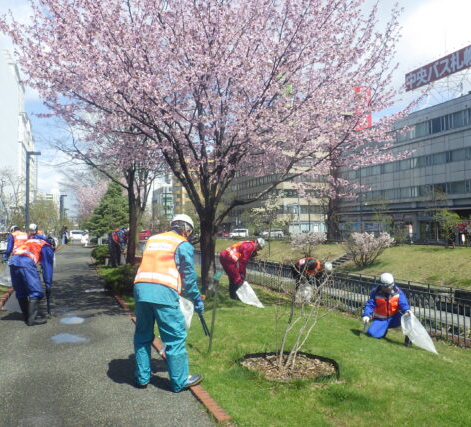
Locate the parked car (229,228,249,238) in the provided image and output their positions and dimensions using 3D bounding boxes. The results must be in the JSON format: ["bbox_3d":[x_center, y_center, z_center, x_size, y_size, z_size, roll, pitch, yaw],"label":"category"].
[{"bbox_3d":[0.687,3.467,79.000,3.900,1.620,1.650,0,-2,6],"label":"parked car"}]

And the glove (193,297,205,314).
[{"bbox_3d":[-0.344,0.879,4.400,0.100,0.180,0.110,-1,-2,37],"label":"glove"}]

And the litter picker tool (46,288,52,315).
[{"bbox_3d":[-3.067,1.468,7.550,0.060,0.500,0.050,1,-2,-37],"label":"litter picker tool"}]

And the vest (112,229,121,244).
[{"bbox_3d":[-4.473,0.864,17.300,0.400,0.600,0.440,1,-3,-41],"label":"vest"}]

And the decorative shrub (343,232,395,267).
[{"bbox_3d":[5.735,1.541,19.700,2.150,1.450,1.900,0,-2,16],"label":"decorative shrub"}]

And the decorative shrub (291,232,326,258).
[{"bbox_3d":[3.832,1.677,24.500,1.850,1.250,1.650,0,-2,9],"label":"decorative shrub"}]

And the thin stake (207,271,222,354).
[{"bbox_3d":[-0.251,1.171,5.500,0.100,0.980,0.060,5,-2,0],"label":"thin stake"}]

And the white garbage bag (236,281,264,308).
[{"bbox_3d":[0.280,1.629,9.200,0.560,0.550,0.350,0,-1,0],"label":"white garbage bag"}]

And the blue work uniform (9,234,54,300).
[{"bbox_3d":[-3.235,0.856,7.300,0.550,1.050,0.680,-2,-2,34],"label":"blue work uniform"}]

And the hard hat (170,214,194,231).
[{"bbox_3d":[-0.524,0.089,4.550,0.220,0.160,0.270,-1,-24,41],"label":"hard hat"}]

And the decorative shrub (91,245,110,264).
[{"bbox_3d":[-5.531,1.692,19.000,0.850,0.840,0.850,0,-2,0],"label":"decorative shrub"}]

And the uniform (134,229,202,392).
[{"bbox_3d":[-0.632,0.911,4.280,0.570,1.500,0.580,-2,-2,34],"label":"uniform"}]

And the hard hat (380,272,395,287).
[{"bbox_3d":[2.411,1.055,7.300,0.220,0.160,0.270,-1,23,25],"label":"hard hat"}]

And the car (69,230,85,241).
[{"bbox_3d":[-19.051,2.653,55.500,1.700,1.500,4.200,0,-2,-19],"label":"car"}]

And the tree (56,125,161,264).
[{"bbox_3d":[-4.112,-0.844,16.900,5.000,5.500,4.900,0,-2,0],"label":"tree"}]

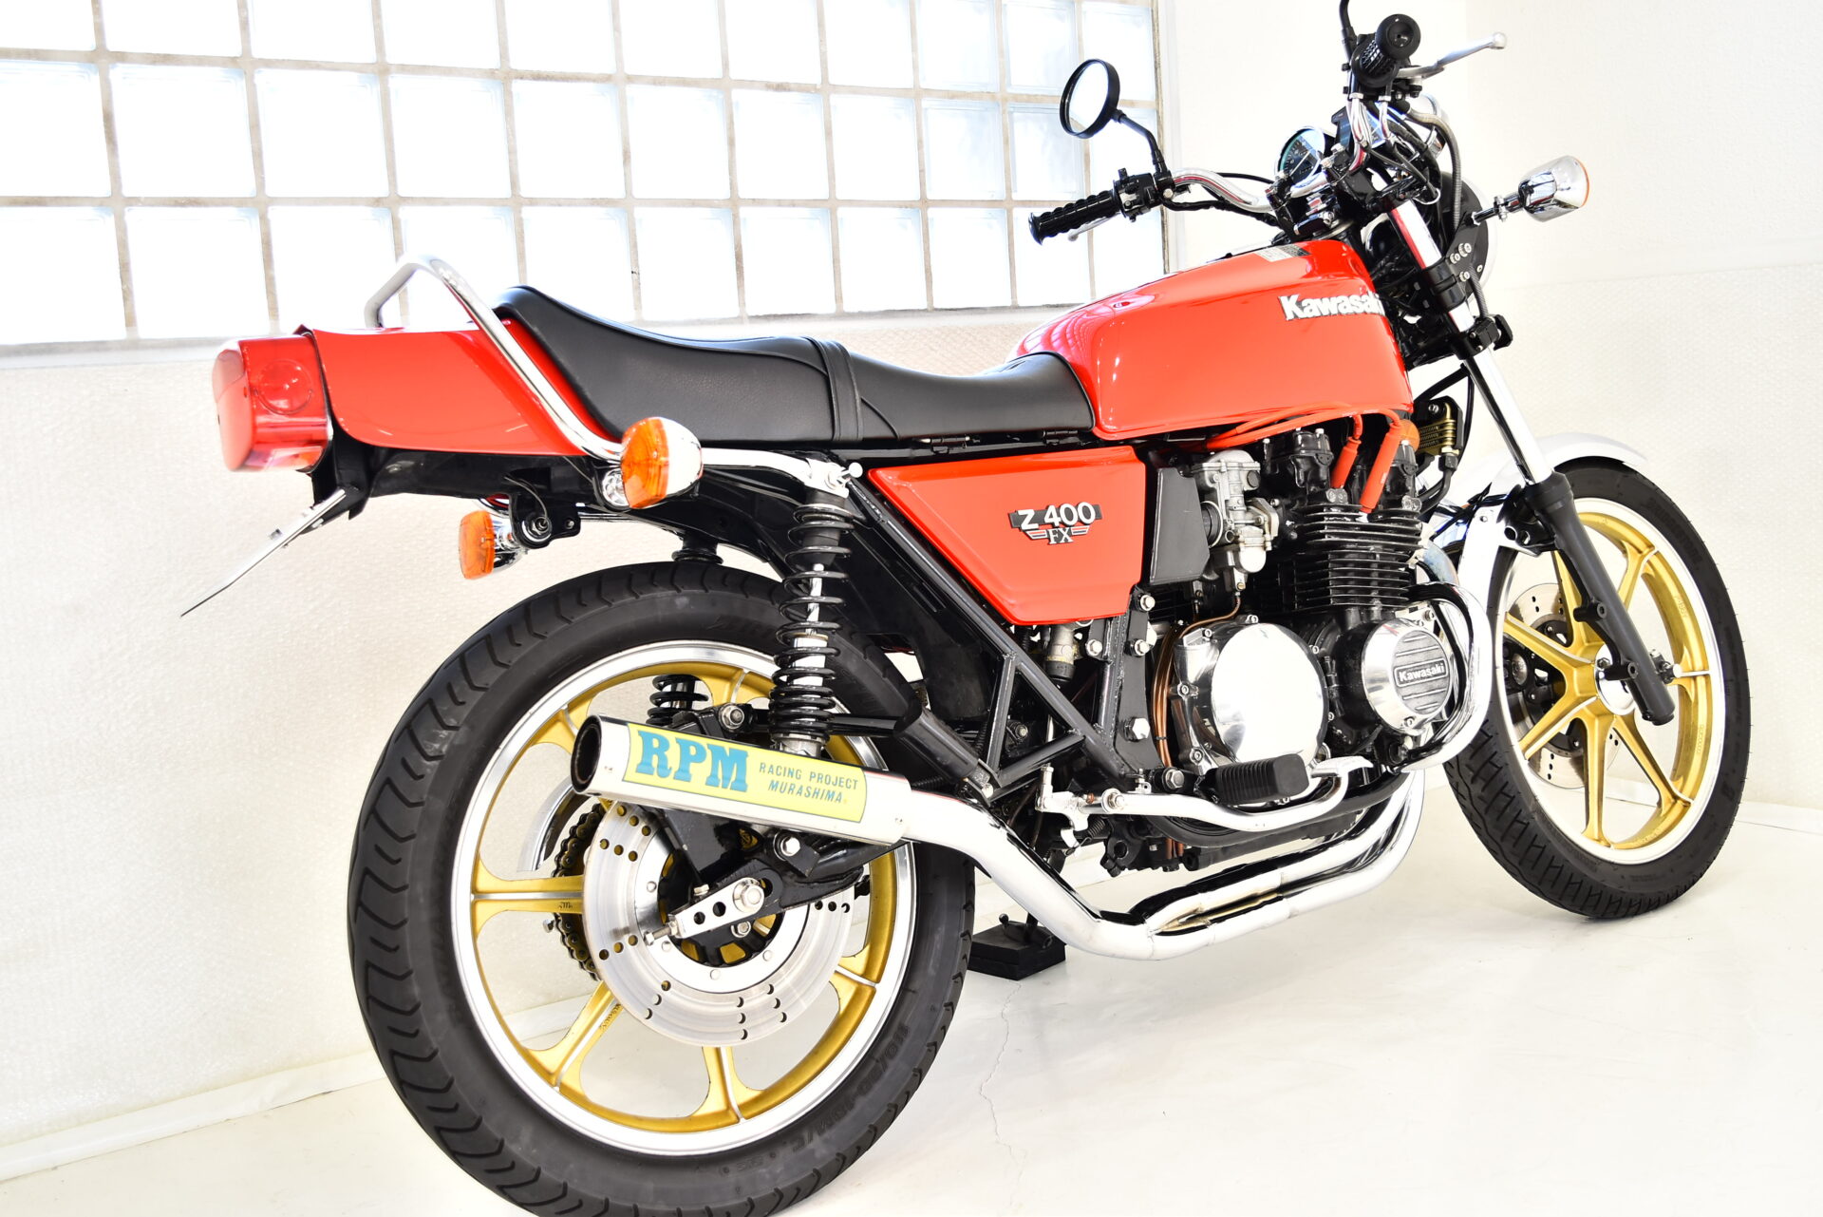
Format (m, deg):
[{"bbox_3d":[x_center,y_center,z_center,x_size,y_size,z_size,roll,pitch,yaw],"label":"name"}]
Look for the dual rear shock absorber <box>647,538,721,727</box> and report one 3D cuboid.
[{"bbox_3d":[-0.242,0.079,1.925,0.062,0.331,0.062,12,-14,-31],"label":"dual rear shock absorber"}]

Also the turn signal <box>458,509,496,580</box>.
[{"bbox_3d":[-0.443,-0.068,1.904,0.068,0.078,0.080,-8,-3,-34],"label":"turn signal"}]

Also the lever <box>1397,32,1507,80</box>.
[{"bbox_3d":[0.616,-0.625,2.080,0.045,0.026,0.185,-9,6,-16],"label":"lever"}]

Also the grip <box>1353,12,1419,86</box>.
[{"bbox_3d":[0.535,-0.631,2.068,0.048,0.048,0.135,-10,4,0],"label":"grip"}]

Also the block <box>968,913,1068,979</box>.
[{"bbox_3d":[0.136,0.455,2.440,0.093,0.041,0.097,5,11,41],"label":"block"}]

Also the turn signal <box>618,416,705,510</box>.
[{"bbox_3d":[-0.214,-0.125,1.568,0.070,0.080,0.080,-8,-3,-34],"label":"turn signal"}]

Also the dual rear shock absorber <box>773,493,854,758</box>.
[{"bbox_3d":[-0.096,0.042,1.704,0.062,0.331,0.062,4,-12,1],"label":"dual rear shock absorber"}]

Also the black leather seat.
[{"bbox_3d":[-0.141,-0.229,1.884,0.635,0.185,0.265,-9,-2,-32],"label":"black leather seat"}]

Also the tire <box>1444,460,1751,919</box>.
[{"bbox_3d":[0.943,0.100,2.515,0.648,0.648,0.097,-8,-3,-35],"label":"tire"}]

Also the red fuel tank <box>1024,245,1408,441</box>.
[{"bbox_3d":[0.319,-0.311,2.180,0.535,0.240,0.275,-9,-2,-32],"label":"red fuel tank"}]

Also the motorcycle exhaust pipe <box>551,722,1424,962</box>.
[{"bbox_3d":[0.139,0.203,1.894,1.115,0.355,0.305,-8,-3,-34],"label":"motorcycle exhaust pipe"}]

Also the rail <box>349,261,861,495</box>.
[{"bbox_3d":[-0.313,-0.200,1.773,0.385,0.260,0.305,-9,-2,-32],"label":"rail"}]

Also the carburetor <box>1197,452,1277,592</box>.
[{"bbox_3d":[0.368,-0.101,2.050,0.100,0.155,0.080,-8,-3,-34],"label":"carburetor"}]

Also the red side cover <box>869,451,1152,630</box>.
[{"bbox_3d":[0.114,-0.068,1.879,0.345,0.178,0.055,-9,-2,-32],"label":"red side cover"}]

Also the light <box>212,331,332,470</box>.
[{"bbox_3d":[-0.567,-0.170,1.611,0.075,0.107,0.165,-9,-2,-32],"label":"light"}]

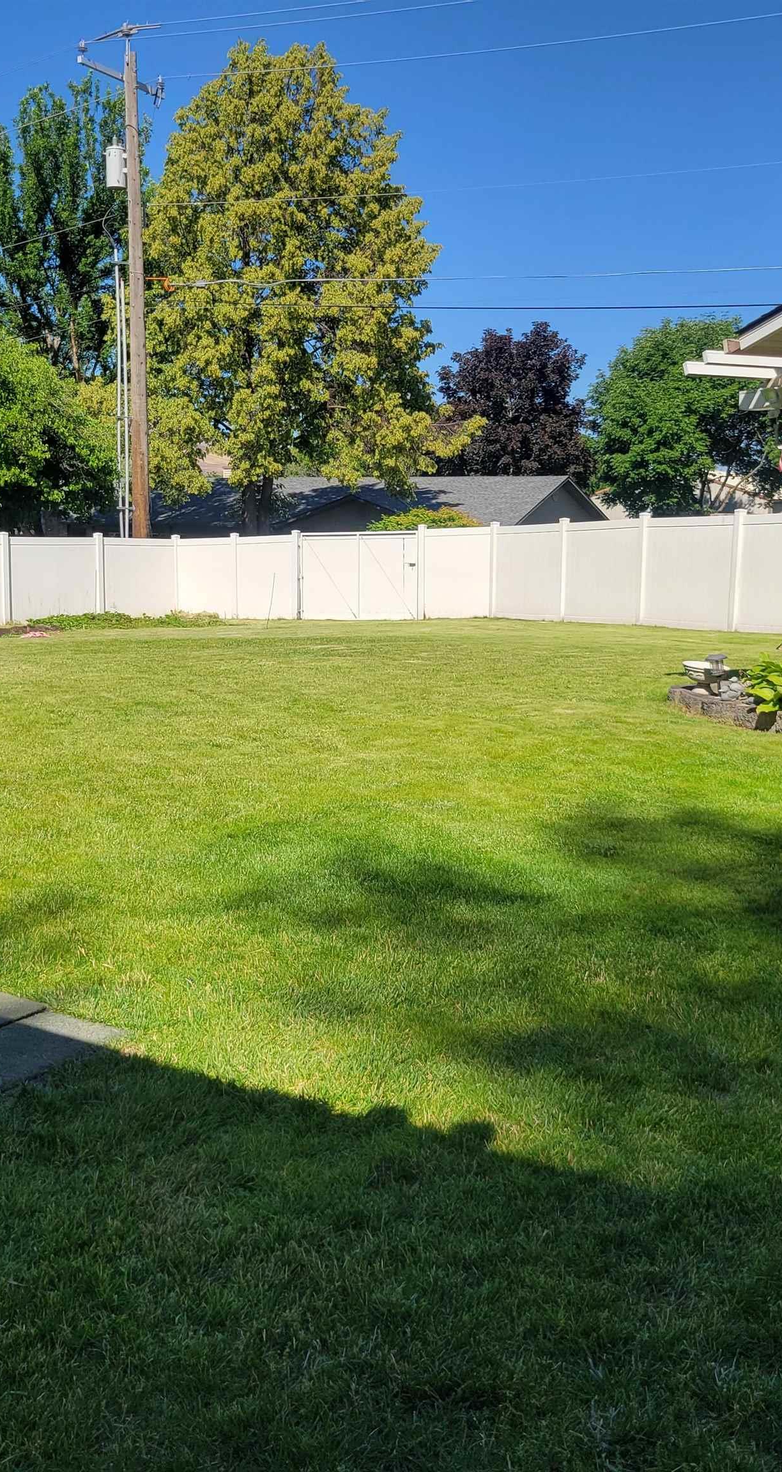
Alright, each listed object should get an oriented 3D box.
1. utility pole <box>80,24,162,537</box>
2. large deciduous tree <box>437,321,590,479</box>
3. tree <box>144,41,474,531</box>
[{"bbox_3d":[-5.640,-8.777,31.800,2.300,12.350,2.700,7,11,35],"label":"utility pole"},{"bbox_3d":[5.062,-12.131,62.000,6.900,10.600,6.500,0,9,0],"label":"large deciduous tree"},{"bbox_3d":[-2.905,-11.674,42.000,10.000,15.300,9.300,0,9,0],"label":"tree"}]

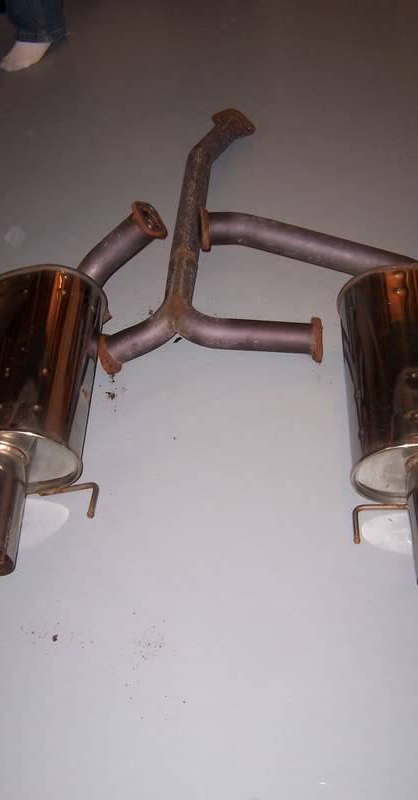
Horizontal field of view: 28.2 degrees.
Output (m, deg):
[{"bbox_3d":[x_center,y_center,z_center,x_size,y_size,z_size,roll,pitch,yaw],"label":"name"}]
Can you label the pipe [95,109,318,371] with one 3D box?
[{"bbox_3d":[0.008,-0.383,1.814,0.437,0.108,0.798,-2,50,5],"label":"pipe"}]

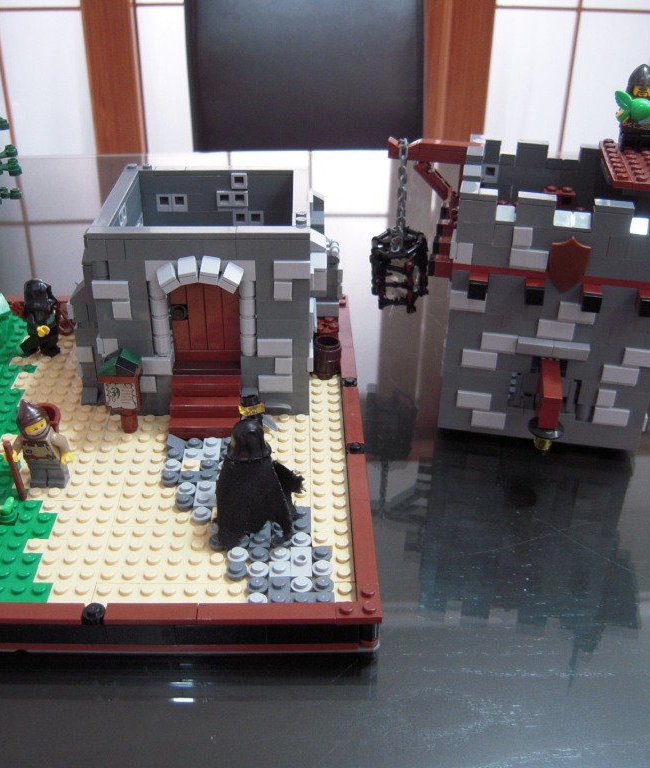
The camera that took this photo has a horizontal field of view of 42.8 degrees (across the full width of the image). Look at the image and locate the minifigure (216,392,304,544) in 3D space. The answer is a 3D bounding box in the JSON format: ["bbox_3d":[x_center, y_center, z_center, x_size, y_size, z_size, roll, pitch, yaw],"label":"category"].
[{"bbox_3d":[-0.025,0.033,0.323,0.034,0.053,0.028,1,32,0],"label":"minifigure"}]

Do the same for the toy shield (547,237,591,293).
[{"bbox_3d":[0.103,-0.051,0.354,0.017,0.026,0.005,7,32,9],"label":"toy shield"}]

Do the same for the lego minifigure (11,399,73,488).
[{"bbox_3d":[-0.117,0.024,0.347,0.025,0.042,0.018,0,32,-2],"label":"lego minifigure"}]

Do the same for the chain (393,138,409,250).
[{"bbox_3d":[0.039,-0.098,0.431,0.006,0.060,0.006,7,32,9],"label":"chain"}]

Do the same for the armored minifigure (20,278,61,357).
[{"bbox_3d":[-0.151,-0.035,0.443,0.018,0.043,0.021,17,35,25],"label":"armored minifigure"}]

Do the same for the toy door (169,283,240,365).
[{"bbox_3d":[-0.055,-0.030,0.387,0.032,0.046,0.006,0,32,-2],"label":"toy door"}]

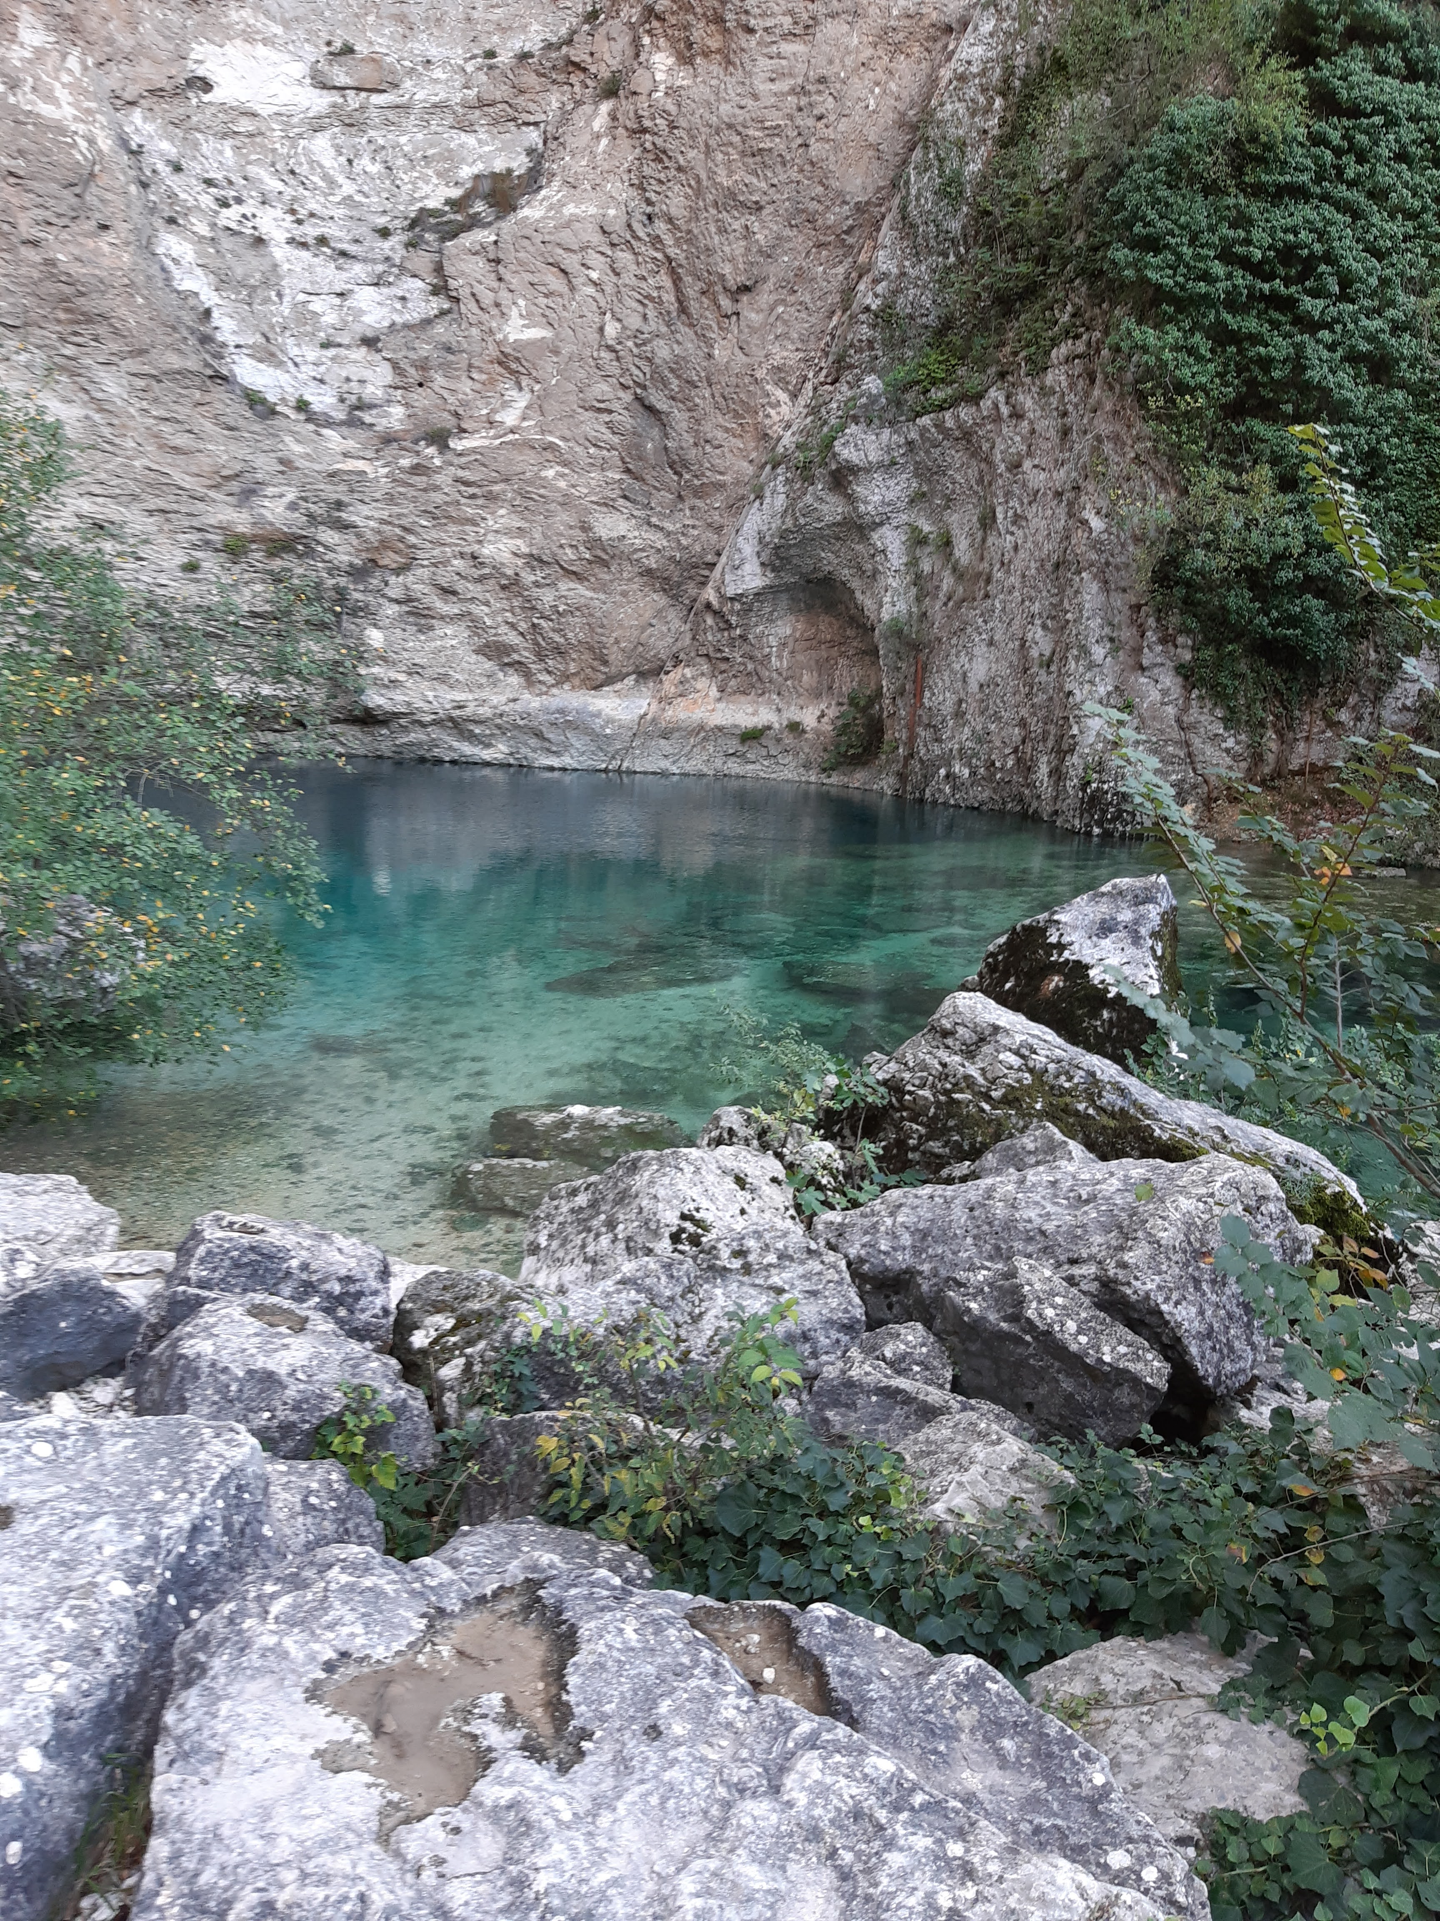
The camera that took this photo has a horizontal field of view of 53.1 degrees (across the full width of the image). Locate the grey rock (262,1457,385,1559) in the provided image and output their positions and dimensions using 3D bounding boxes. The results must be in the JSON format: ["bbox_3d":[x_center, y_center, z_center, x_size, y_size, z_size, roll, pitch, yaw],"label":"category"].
[{"bbox_3d":[-0.916,1.260,3.286,0.318,0.276,0.318,0,12,0],"label":"grey rock"}]

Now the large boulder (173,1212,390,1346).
[{"bbox_3d":[-1.511,1.121,5.035,0.689,0.413,0.530,0,12,0],"label":"large boulder"}]

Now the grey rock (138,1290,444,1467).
[{"bbox_3d":[-1.231,1.209,4.187,0.753,0.413,0.572,0,12,0],"label":"grey rock"}]

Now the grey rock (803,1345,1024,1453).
[{"bbox_3d":[0.556,1.238,4.081,0.562,0.265,0.403,-3,12,-15],"label":"grey rock"}]

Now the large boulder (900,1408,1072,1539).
[{"bbox_3d":[0.659,1.282,3.604,0.413,0.265,0.371,0,12,0],"label":"large boulder"}]

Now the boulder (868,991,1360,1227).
[{"bbox_3d":[1.677,0.617,6.360,1.961,0.869,1.007,3,12,15],"label":"boulder"}]

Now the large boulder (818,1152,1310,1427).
[{"bbox_3d":[1.089,1.092,4.982,1.505,0.700,1.007,0,12,0],"label":"large boulder"}]

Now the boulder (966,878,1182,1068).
[{"bbox_3d":[2.024,0.144,8.374,1.166,1.219,0.901,0,12,0],"label":"boulder"}]

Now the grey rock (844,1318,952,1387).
[{"bbox_3d":[0.548,1.216,4.399,0.339,0.265,0.297,0,12,0],"label":"grey rock"}]

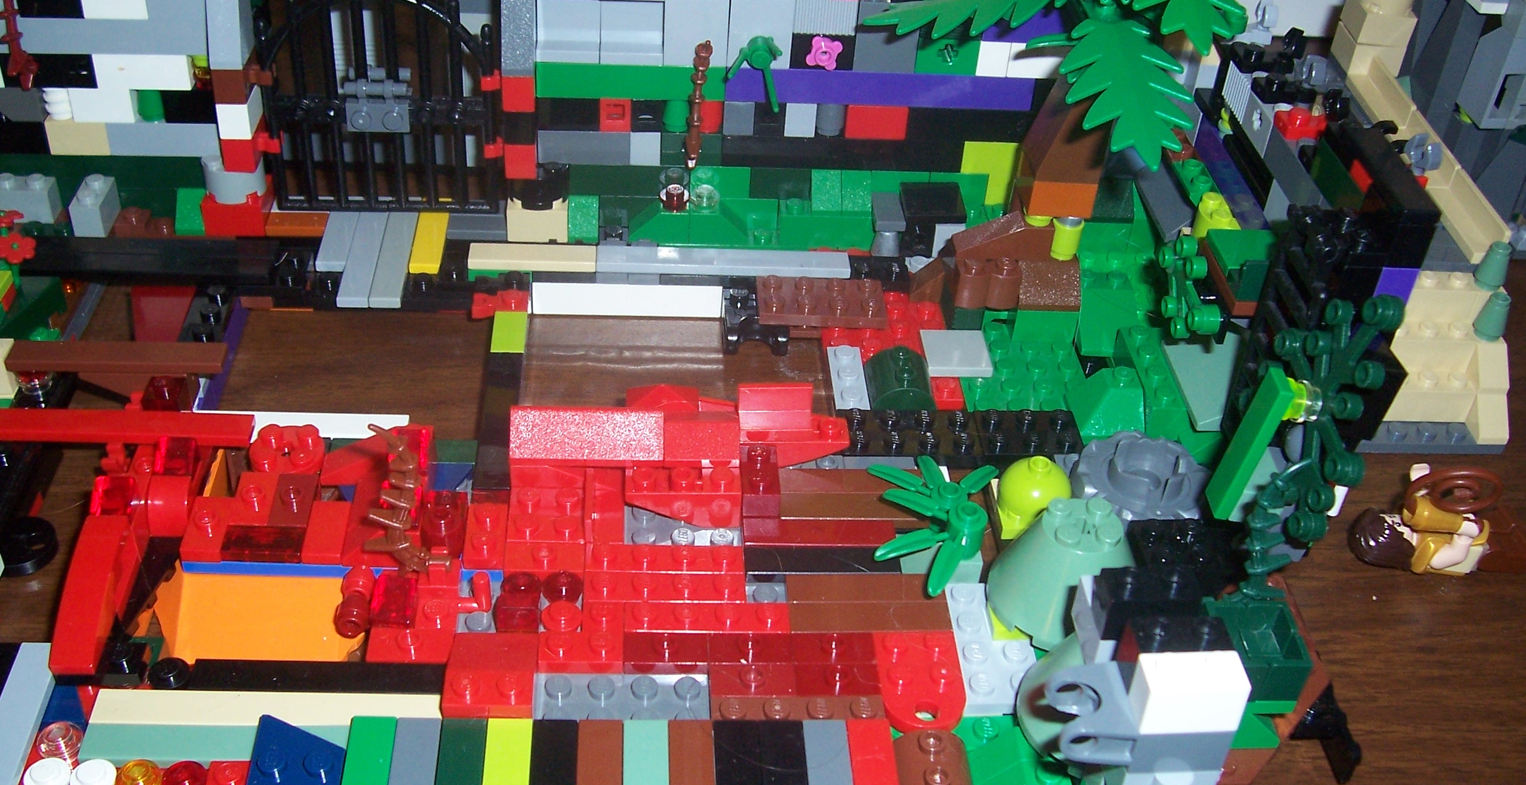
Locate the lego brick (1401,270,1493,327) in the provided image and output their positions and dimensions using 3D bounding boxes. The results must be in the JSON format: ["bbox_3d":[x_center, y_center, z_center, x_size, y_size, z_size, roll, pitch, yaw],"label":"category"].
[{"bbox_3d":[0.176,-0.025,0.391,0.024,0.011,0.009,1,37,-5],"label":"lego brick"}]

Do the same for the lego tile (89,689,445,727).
[{"bbox_3d":[-0.088,0.058,0.270,0.064,0.003,0.008,1,36,-5],"label":"lego tile"}]

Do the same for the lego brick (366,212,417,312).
[{"bbox_3d":[-0.095,-0.036,0.388,0.008,0.003,0.048,0,37,-6],"label":"lego brick"}]

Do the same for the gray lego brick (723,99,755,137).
[{"bbox_3d":[-0.006,-0.073,0.390,0.008,0.010,0.008,1,36,-5],"label":"gray lego brick"}]

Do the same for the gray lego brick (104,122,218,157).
[{"bbox_3d":[-0.162,-0.071,0.410,0.032,0.010,0.008,1,35,-5],"label":"gray lego brick"}]

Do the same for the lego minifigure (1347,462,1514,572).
[{"bbox_3d":[0.150,0.030,0.331,0.042,0.017,0.021,-1,38,-8],"label":"lego minifigure"}]

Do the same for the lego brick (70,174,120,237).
[{"bbox_3d":[-0.175,-0.049,0.391,0.008,0.011,0.016,1,37,-5],"label":"lego brick"}]

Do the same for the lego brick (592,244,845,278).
[{"bbox_3d":[-0.010,-0.033,0.382,0.064,0.003,0.008,1,37,-5],"label":"lego brick"}]

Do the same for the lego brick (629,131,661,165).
[{"bbox_3d":[-0.031,-0.066,0.395,0.008,0.010,0.008,1,37,-5],"label":"lego brick"}]

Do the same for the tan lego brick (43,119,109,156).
[{"bbox_3d":[-0.180,-0.069,0.396,0.016,0.010,0.008,1,37,-5],"label":"tan lego brick"}]

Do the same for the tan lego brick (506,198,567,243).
[{"bbox_3d":[-0.059,-0.048,0.398,0.016,0.010,0.016,1,37,-5],"label":"tan lego brick"}]

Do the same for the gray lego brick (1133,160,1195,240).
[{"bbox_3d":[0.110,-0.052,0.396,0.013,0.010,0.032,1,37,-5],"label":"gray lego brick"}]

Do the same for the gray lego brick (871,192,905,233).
[{"bbox_3d":[0.033,-0.047,0.390,0.008,0.003,0.016,1,37,-5],"label":"gray lego brick"}]

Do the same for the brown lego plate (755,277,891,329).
[{"bbox_3d":[0.015,-0.024,0.392,0.032,0.005,0.016,1,36,-5],"label":"brown lego plate"}]

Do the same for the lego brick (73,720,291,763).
[{"bbox_3d":[-0.101,0.066,0.277,0.047,0.003,0.008,1,35,-5],"label":"lego brick"}]

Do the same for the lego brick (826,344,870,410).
[{"bbox_3d":[0.021,-0.003,0.373,0.008,0.005,0.024,1,36,-5],"label":"lego brick"}]

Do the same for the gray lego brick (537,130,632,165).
[{"bbox_3d":[-0.047,-0.066,0.393,0.024,0.010,0.008,1,37,-5],"label":"gray lego brick"}]

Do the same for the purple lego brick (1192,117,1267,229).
[{"bbox_3d":[0.118,-0.049,0.364,0.008,0.010,0.064,2,37,-4],"label":"purple lego brick"}]

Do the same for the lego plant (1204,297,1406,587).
[{"bbox_3d":[0.103,0.008,0.285,0.024,0.054,0.032,1,37,-5],"label":"lego plant"}]

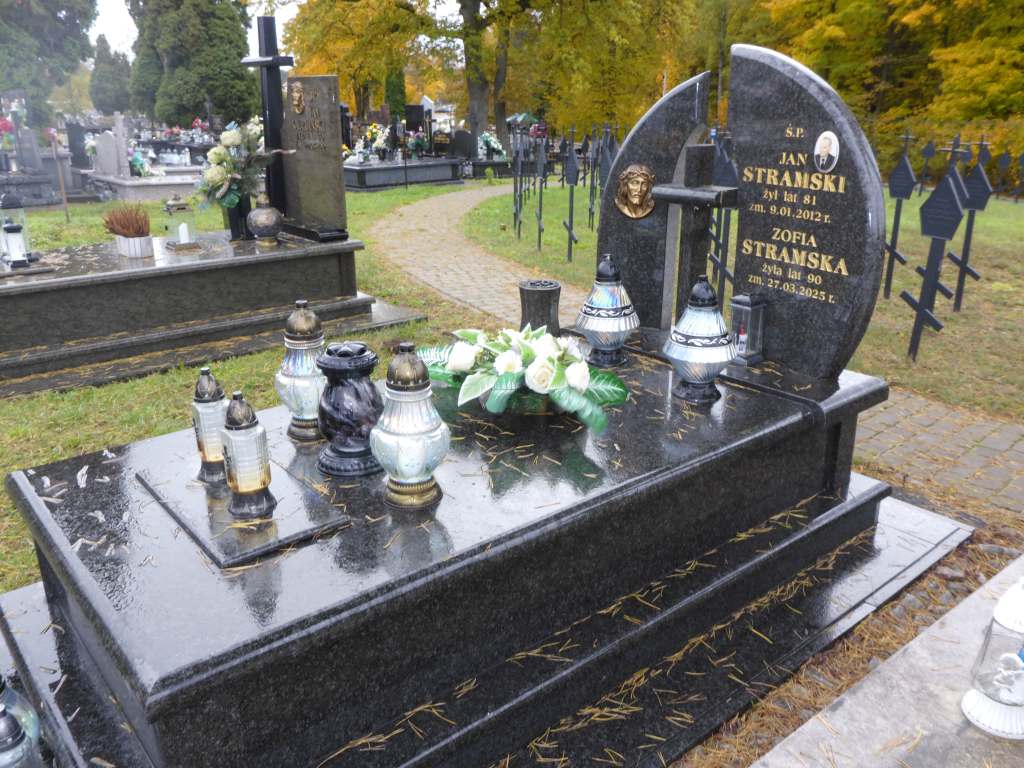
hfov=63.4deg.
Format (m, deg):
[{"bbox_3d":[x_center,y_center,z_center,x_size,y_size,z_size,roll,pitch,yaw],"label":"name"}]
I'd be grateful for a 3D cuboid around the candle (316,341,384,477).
[{"bbox_3d":[-0.361,0.047,1.841,0.150,0.274,0.150,0,20,0],"label":"candle"}]

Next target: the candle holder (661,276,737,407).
[{"bbox_3d":[0.523,-0.131,2.274,0.202,0.335,0.202,0,20,0],"label":"candle holder"}]

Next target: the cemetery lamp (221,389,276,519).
[{"bbox_3d":[-0.519,0.129,1.598,0.094,0.240,0.094,-15,25,-37],"label":"cemetery lamp"}]

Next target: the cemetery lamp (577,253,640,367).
[{"bbox_3d":[0.300,-0.232,2.553,0.196,0.336,0.196,0,20,0],"label":"cemetery lamp"}]

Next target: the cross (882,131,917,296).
[{"bbox_3d":[2.908,-1.267,6.206,0.080,1.270,0.250,-13,22,-38],"label":"cross"}]

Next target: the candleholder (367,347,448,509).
[{"bbox_3d":[-0.204,0.076,1.676,0.161,0.333,0.161,0,20,0],"label":"candleholder"}]

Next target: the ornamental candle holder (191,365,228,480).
[{"bbox_3d":[-0.677,0.091,1.859,0.077,0.260,0.077,-6,18,-20],"label":"ornamental candle holder"}]

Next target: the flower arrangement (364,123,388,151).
[{"bbox_3d":[-2.340,-4.270,14.300,0.410,0.480,0.380,-2,20,-6],"label":"flower arrangement"}]

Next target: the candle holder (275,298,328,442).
[{"bbox_3d":[-0.500,-0.030,1.961,0.134,0.338,0.134,-15,25,-37],"label":"candle holder"}]

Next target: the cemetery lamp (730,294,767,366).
[{"bbox_3d":[0.789,-0.182,2.764,0.083,0.222,0.083,-13,22,-38],"label":"cemetery lamp"}]

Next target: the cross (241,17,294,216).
[{"bbox_3d":[-1.558,-1.677,5.304,0.120,1.224,0.480,-15,25,-37],"label":"cross"}]

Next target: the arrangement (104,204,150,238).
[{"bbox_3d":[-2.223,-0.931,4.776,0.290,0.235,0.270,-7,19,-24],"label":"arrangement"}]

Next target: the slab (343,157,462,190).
[{"bbox_3d":[-1.816,-3.361,13.199,2.000,0.430,1.050,-13,22,-38],"label":"slab"}]

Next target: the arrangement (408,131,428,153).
[{"bbox_3d":[-1.551,-4.022,13.740,0.340,0.380,0.300,-1,17,-6],"label":"arrangement"}]

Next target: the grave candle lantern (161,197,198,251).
[{"bbox_3d":[-2.011,-0.974,5.026,0.190,0.320,0.190,-13,22,-38],"label":"grave candle lantern"}]

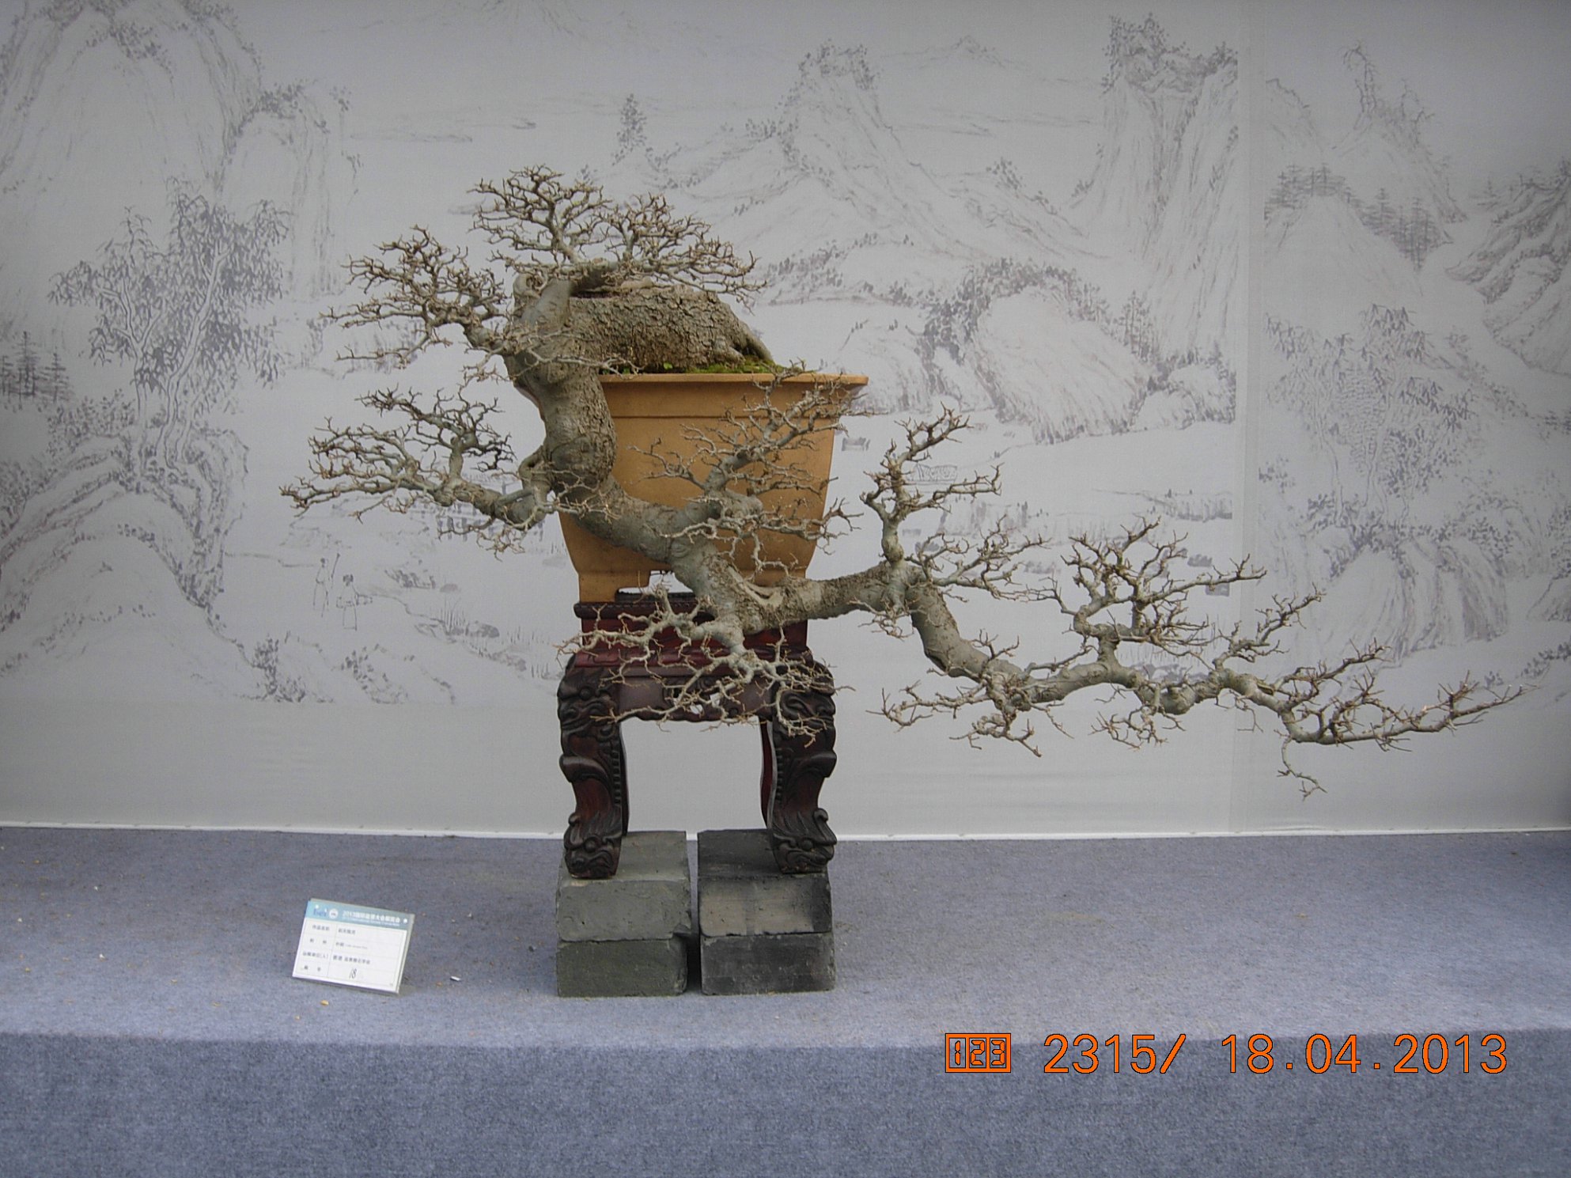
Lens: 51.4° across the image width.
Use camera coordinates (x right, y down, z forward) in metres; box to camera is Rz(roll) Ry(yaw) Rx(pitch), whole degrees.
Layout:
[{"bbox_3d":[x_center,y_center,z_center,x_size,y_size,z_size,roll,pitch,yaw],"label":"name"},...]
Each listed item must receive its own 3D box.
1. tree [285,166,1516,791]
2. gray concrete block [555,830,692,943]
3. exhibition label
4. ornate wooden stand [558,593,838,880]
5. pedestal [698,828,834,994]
[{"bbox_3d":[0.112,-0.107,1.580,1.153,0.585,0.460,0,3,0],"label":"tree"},{"bbox_3d":[-0.159,0.292,1.631,0.124,0.053,0.250,0,3,-4],"label":"gray concrete block"},{"bbox_3d":[-0.408,0.342,1.561,0.124,0.075,0.012,1,-20,22],"label":"exhibition label"},{"bbox_3d":[-0.091,0.134,1.639,0.261,0.261,0.255,0,3,-4],"label":"ornate wooden stand"},{"bbox_3d":[-0.025,0.318,1.642,0.124,0.106,0.250,0,3,-4],"label":"pedestal"}]

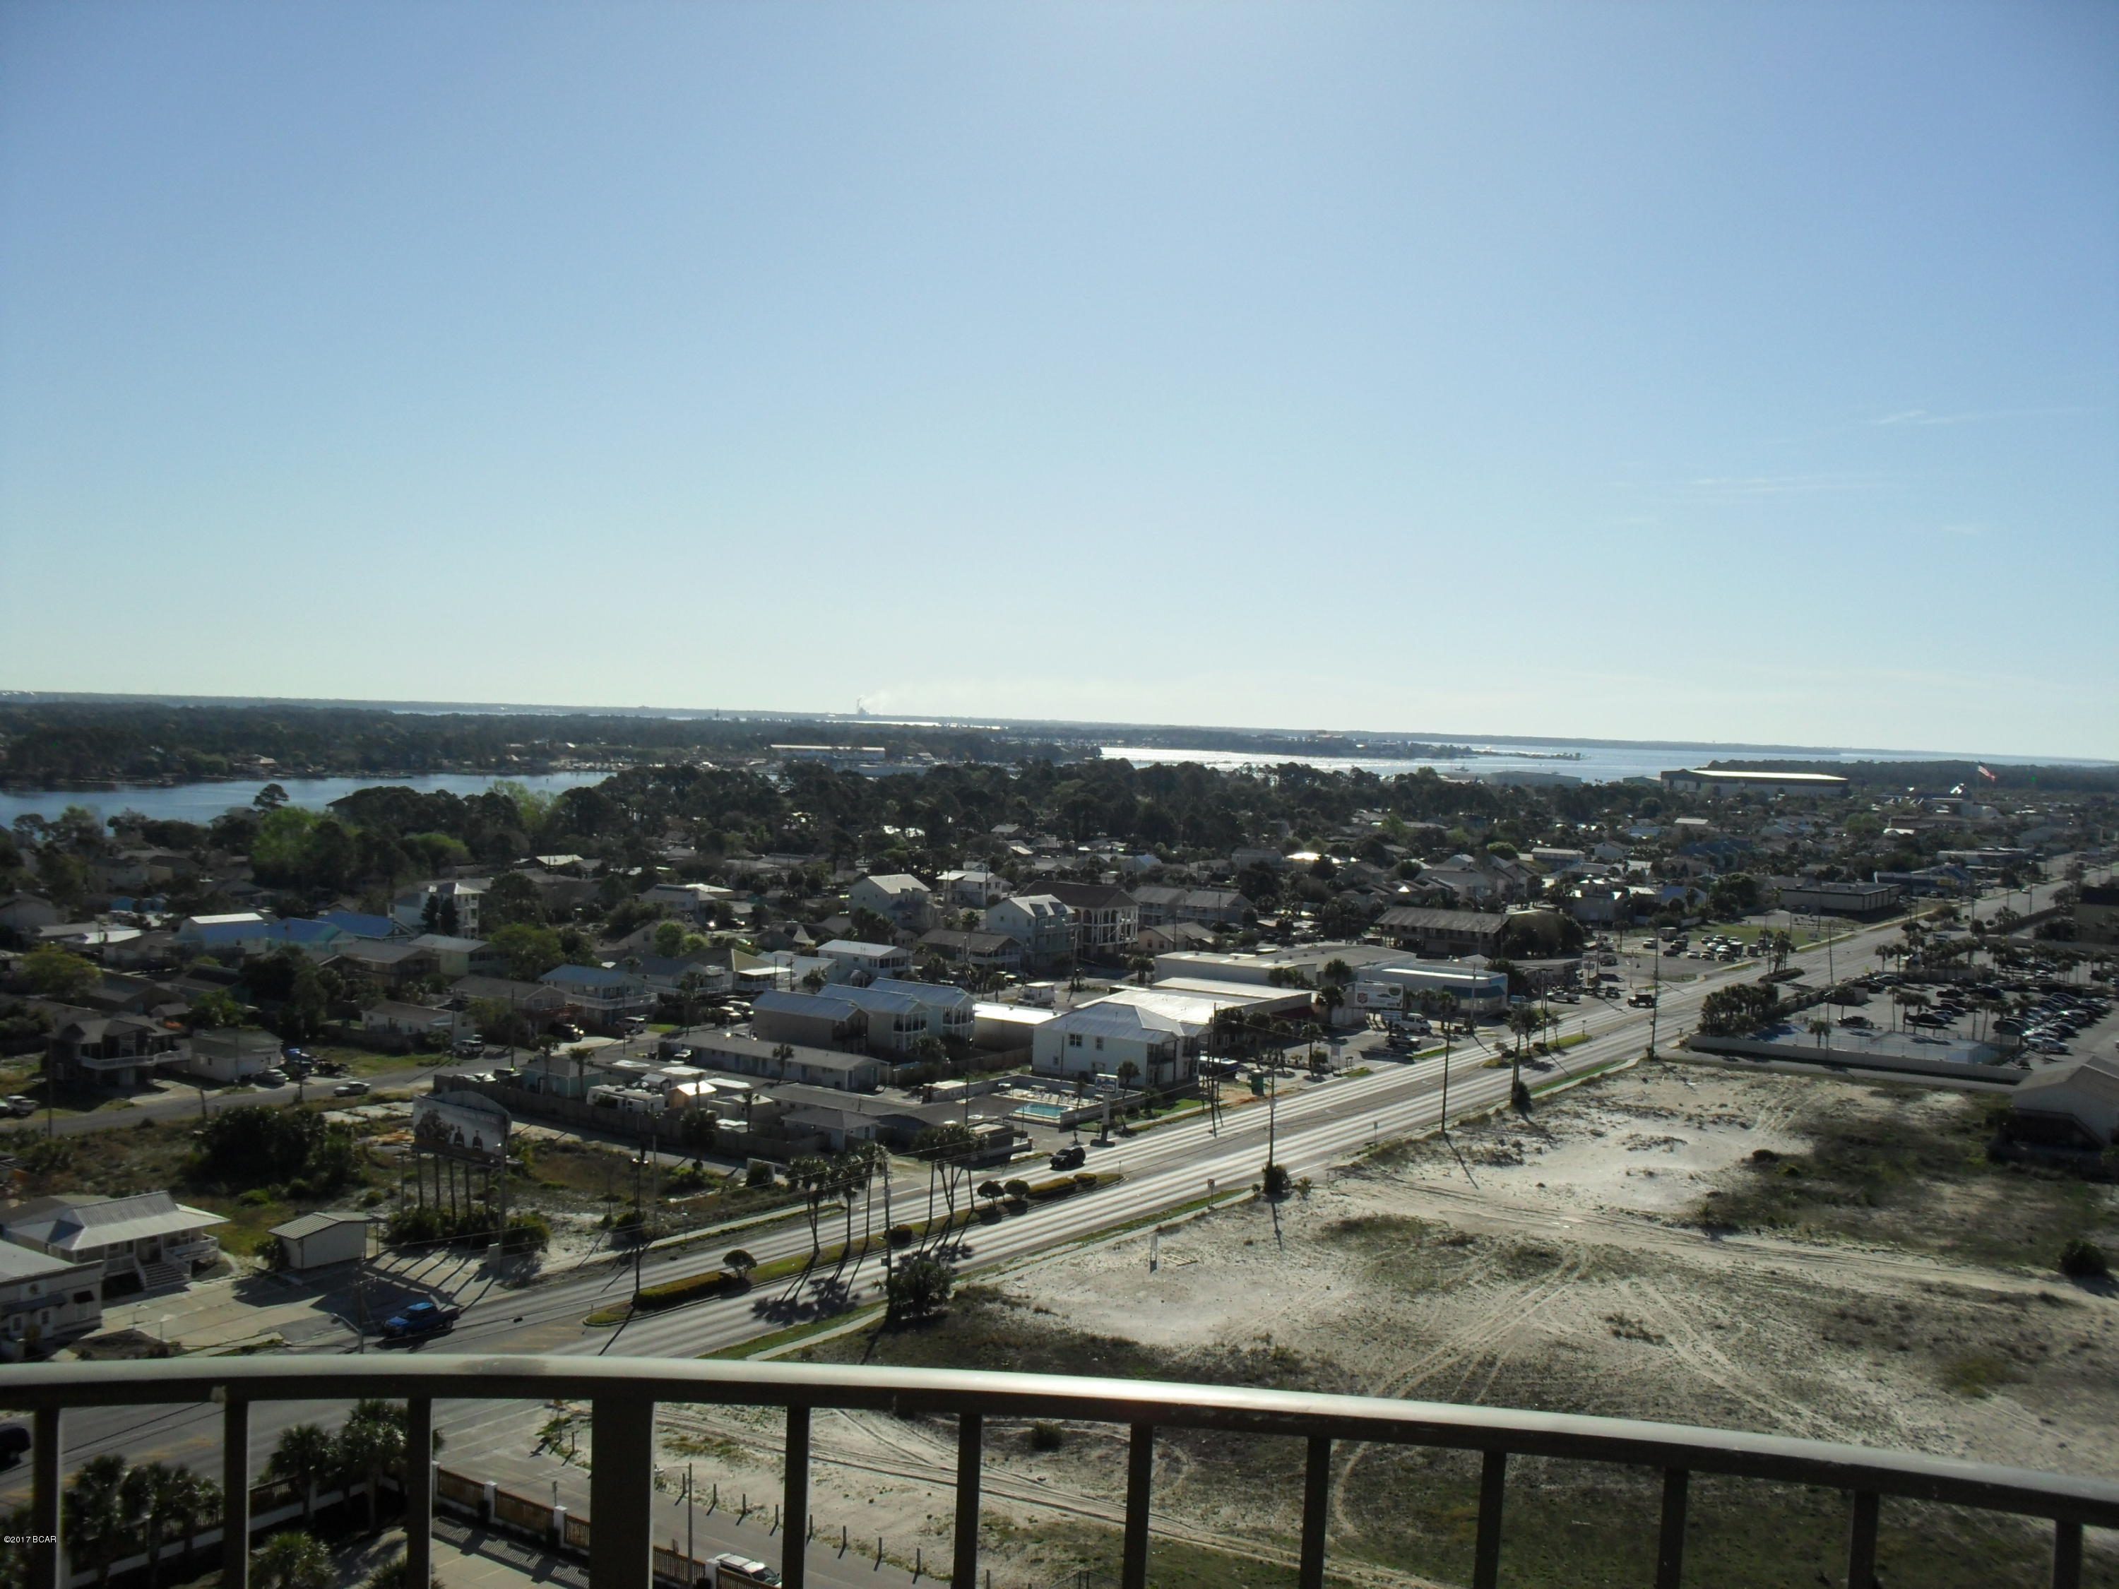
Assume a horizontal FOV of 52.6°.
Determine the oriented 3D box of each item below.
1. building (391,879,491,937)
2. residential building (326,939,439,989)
[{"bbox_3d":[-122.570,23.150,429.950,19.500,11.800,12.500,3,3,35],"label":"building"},{"bbox_3d":[-113.450,28.590,359.590,16.000,6.600,11.200,3,2,34],"label":"residential building"}]

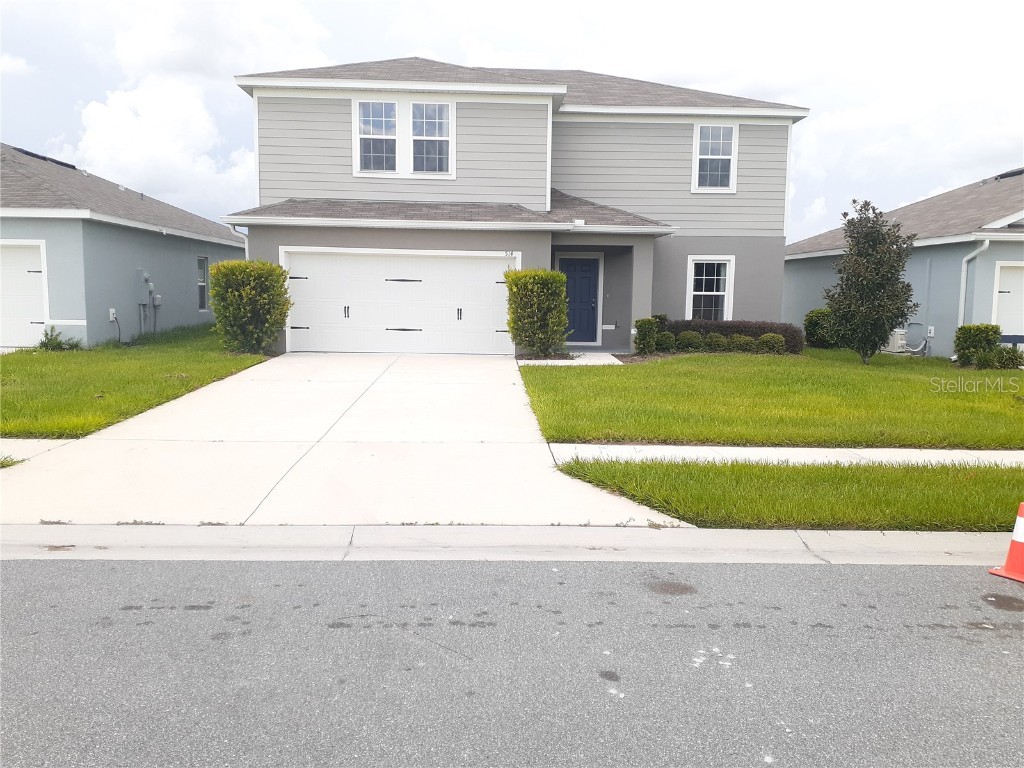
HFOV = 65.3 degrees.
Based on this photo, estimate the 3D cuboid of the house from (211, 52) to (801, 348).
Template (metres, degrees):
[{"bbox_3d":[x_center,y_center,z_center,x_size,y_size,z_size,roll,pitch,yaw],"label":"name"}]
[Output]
[{"bbox_3d":[0.396,-5.137,22.442,12.980,7.780,12.340,1,7,-1],"label":"house"}]

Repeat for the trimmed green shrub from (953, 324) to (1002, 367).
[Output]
[{"bbox_3d":[9.569,-0.796,16.448,0.875,0.826,0.875,1,7,-1],"label":"trimmed green shrub"}]

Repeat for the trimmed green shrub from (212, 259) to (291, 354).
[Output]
[{"bbox_3d":[-5.267,-1.557,16.209,1.576,1.830,1.497,1,7,-1],"label":"trimmed green shrub"}]

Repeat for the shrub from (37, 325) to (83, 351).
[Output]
[{"bbox_3d":[-9.136,-0.941,16.139,0.844,0.500,0.633,1,7,-1],"label":"shrub"}]

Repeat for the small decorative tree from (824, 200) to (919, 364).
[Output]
[{"bbox_3d":[7.282,-2.037,16.300,1.687,3.198,1.687,1,7,-1],"label":"small decorative tree"}]

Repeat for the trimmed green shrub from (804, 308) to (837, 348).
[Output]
[{"bbox_3d":[8.205,-1.468,21.071,0.919,1.025,0.919,1,7,-1],"label":"trimmed green shrub"}]

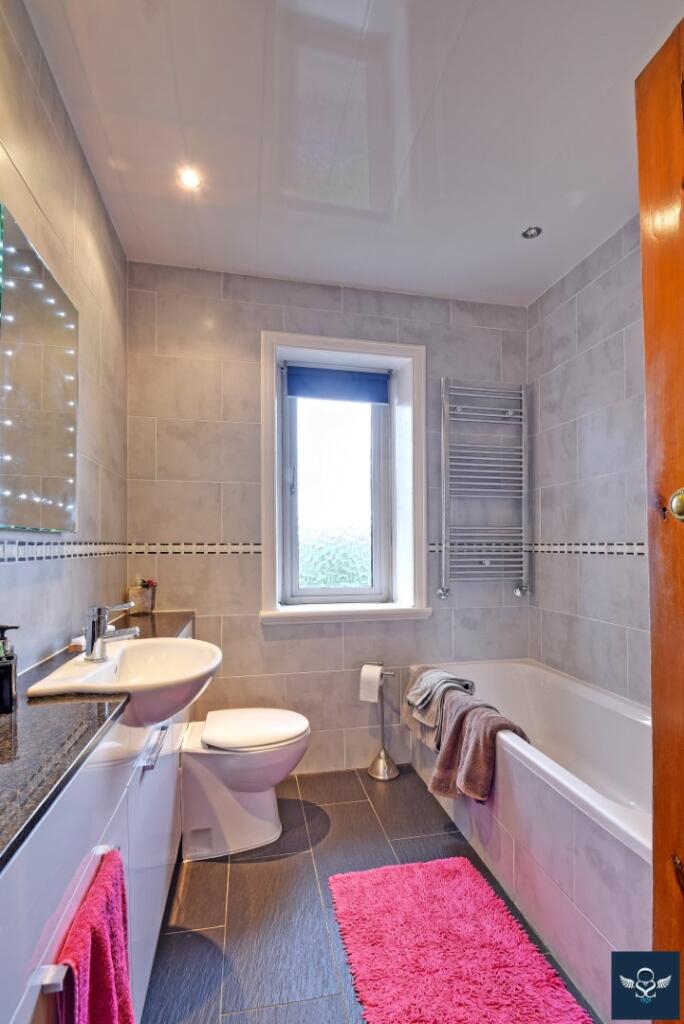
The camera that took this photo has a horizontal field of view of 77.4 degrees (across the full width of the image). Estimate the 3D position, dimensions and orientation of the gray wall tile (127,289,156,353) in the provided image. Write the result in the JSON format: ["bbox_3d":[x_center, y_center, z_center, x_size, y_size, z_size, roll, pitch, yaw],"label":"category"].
[{"bbox_3d":[-0.949,-0.902,2.034,0.127,0.298,0.012,0,-2,-11],"label":"gray wall tile"}]

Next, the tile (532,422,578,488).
[{"bbox_3d":[1.095,-0.286,2.229,0.012,0.300,0.360,0,-2,-11],"label":"tile"}]

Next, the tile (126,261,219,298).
[{"bbox_3d":[-0.810,-1.131,2.097,0.432,0.137,0.012,1,-3,-12],"label":"tile"}]

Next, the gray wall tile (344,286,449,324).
[{"bbox_3d":[0.303,-1.106,2.290,0.602,0.141,0.012,0,-2,-11],"label":"gray wall tile"}]

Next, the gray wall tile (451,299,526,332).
[{"bbox_3d":[0.851,-1.125,2.454,0.482,0.154,0.012,1,-3,-12],"label":"gray wall tile"}]

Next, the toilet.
[{"bbox_3d":[-0.370,1.067,1.698,0.495,0.430,0.350,0,-2,-11],"label":"toilet"}]

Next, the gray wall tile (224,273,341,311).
[{"bbox_3d":[-0.287,-1.111,2.172,0.602,0.141,0.012,0,-2,-11],"label":"gray wall tile"}]

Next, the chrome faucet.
[{"bbox_3d":[-0.642,0.335,1.196,0.138,0.152,0.052,1,-3,-12],"label":"chrome faucet"}]

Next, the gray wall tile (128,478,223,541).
[{"bbox_3d":[-0.793,-0.003,2.050,0.424,0.287,0.012,1,-3,-12],"label":"gray wall tile"}]

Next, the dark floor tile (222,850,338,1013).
[{"bbox_3d":[-0.205,1.273,1.338,0.303,0.012,0.514,1,-3,-12],"label":"dark floor tile"}]

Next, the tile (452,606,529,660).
[{"bbox_3d":[0.819,0.665,2.331,0.455,0.294,0.012,0,-2,-11],"label":"tile"}]

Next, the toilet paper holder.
[{"bbox_3d":[0.202,1.021,2.108,0.160,0.540,0.150,0,-2,-11],"label":"toilet paper holder"}]

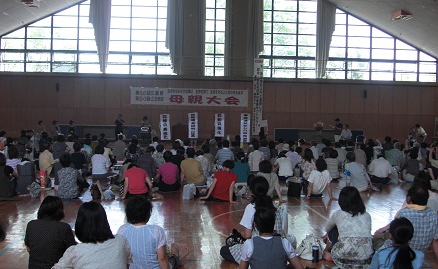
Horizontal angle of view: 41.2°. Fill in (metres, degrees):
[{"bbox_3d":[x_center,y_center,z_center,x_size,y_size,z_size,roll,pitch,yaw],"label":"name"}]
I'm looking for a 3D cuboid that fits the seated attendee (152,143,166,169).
[{"bbox_3d":[-1.661,0.644,16.400,0.500,0.760,0.700,1,1,-4],"label":"seated attendee"}]

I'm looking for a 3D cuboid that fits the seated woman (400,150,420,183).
[{"bbox_3d":[4.707,0.753,14.597,0.500,0.820,0.650,0,2,-18],"label":"seated woman"}]

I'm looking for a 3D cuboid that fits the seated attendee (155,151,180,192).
[{"bbox_3d":[-1.060,0.748,12.156,0.600,0.810,0.700,1,2,-5],"label":"seated attendee"}]

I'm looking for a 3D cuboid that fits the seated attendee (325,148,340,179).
[{"bbox_3d":[2.875,0.761,14.750,0.500,0.760,0.700,1,1,-9],"label":"seated attendee"}]

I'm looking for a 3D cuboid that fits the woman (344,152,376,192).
[{"bbox_3d":[2.971,0.782,12.482,0.620,0.830,0.700,0,2,-10],"label":"woman"}]

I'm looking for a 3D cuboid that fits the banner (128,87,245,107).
[{"bbox_3d":[-1.762,-2.243,35.016,7.050,1.060,0.040,1,1,-4],"label":"banner"}]

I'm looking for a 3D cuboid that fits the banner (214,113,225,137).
[{"bbox_3d":[0.050,-0.419,27.772,0.431,1.078,0.030,1,2,-4],"label":"banner"}]

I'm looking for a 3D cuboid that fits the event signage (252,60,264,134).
[{"bbox_3d":[2.330,-2.264,34.980,0.580,4.600,0.040,1,1,-4],"label":"event signage"}]

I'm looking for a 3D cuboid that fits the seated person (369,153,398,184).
[{"bbox_3d":[3.923,0.781,14.087,0.660,0.770,0.700,1,2,-2],"label":"seated person"}]

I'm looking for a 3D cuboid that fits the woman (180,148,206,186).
[{"bbox_3d":[-0.560,0.725,12.902,0.560,0.830,0.700,1,2,-4],"label":"woman"}]

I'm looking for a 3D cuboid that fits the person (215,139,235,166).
[{"bbox_3d":[0.186,0.602,17.505,0.560,0.850,0.700,1,2,-4],"label":"person"}]

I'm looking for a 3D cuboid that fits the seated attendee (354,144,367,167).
[{"bbox_3d":[4.502,0.710,18.400,0.520,0.750,0.720,1,1,-9],"label":"seated attendee"}]

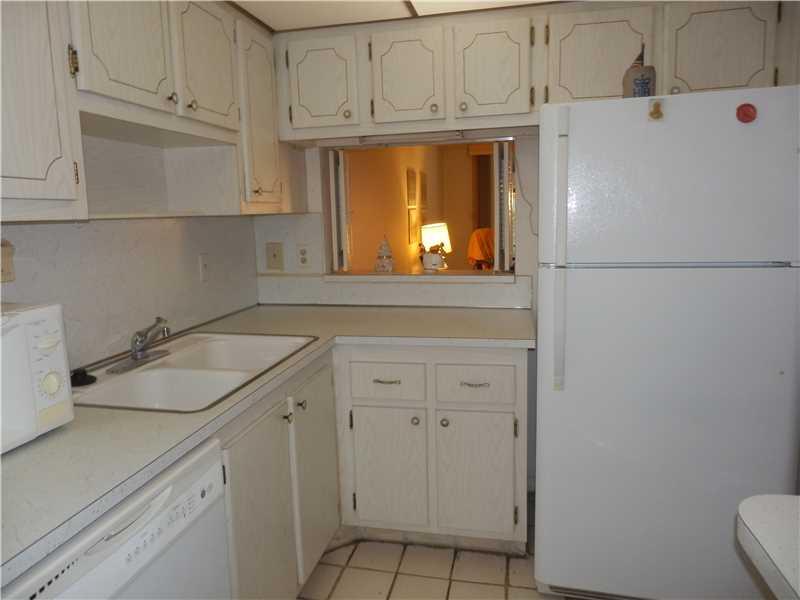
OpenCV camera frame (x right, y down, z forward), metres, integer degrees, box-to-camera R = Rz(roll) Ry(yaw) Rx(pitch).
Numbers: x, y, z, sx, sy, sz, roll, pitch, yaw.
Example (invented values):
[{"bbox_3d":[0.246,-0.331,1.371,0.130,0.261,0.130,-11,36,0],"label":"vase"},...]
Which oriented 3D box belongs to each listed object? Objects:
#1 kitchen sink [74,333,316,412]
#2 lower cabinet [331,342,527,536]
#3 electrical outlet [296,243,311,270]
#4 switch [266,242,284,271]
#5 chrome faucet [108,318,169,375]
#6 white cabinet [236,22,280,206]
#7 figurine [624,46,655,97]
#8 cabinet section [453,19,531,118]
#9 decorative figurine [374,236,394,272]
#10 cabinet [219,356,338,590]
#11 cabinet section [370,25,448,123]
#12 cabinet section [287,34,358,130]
[{"bbox_3d":[-0.638,0.285,1.730,0.552,0.202,0.798,1,9,13],"label":"kitchen sink"},{"bbox_3d":[0.170,0.500,2.376,0.730,0.763,0.576,1,9,13],"label":"lower cabinet"},{"bbox_3d":[-0.469,-0.211,2.701,0.069,0.131,0.010,1,9,13],"label":"electrical outlet"},{"bbox_3d":[-0.616,-0.214,2.732,0.088,0.137,0.015,1,9,13],"label":"switch"},{"bbox_3d":[-0.766,0.125,1.691,0.192,0.151,0.242,1,9,13],"label":"chrome faucet"},{"bbox_3d":[-0.688,-0.693,2.163,0.318,0.687,0.343,1,9,13],"label":"white cabinet"},{"bbox_3d":[0.772,-0.721,1.788,0.101,0.191,0.101,1,9,13],"label":"figurine"},{"bbox_3d":[0.395,-0.933,2.328,0.296,0.354,0.305,0,9,12],"label":"cabinet section"},{"bbox_3d":[-0.080,-0.221,2.730,0.086,0.177,0.081,1,9,13],"label":"decorative figurine"},{"bbox_3d":[-0.624,0.606,1.863,0.601,0.757,0.818,1,9,13],"label":"cabinet"},{"bbox_3d":[0.064,-0.935,2.400,0.299,0.354,0.305,0,9,12],"label":"cabinet section"},{"bbox_3d":[-0.292,-0.937,2.478,0.299,0.354,0.305,0,9,12],"label":"cabinet section"}]

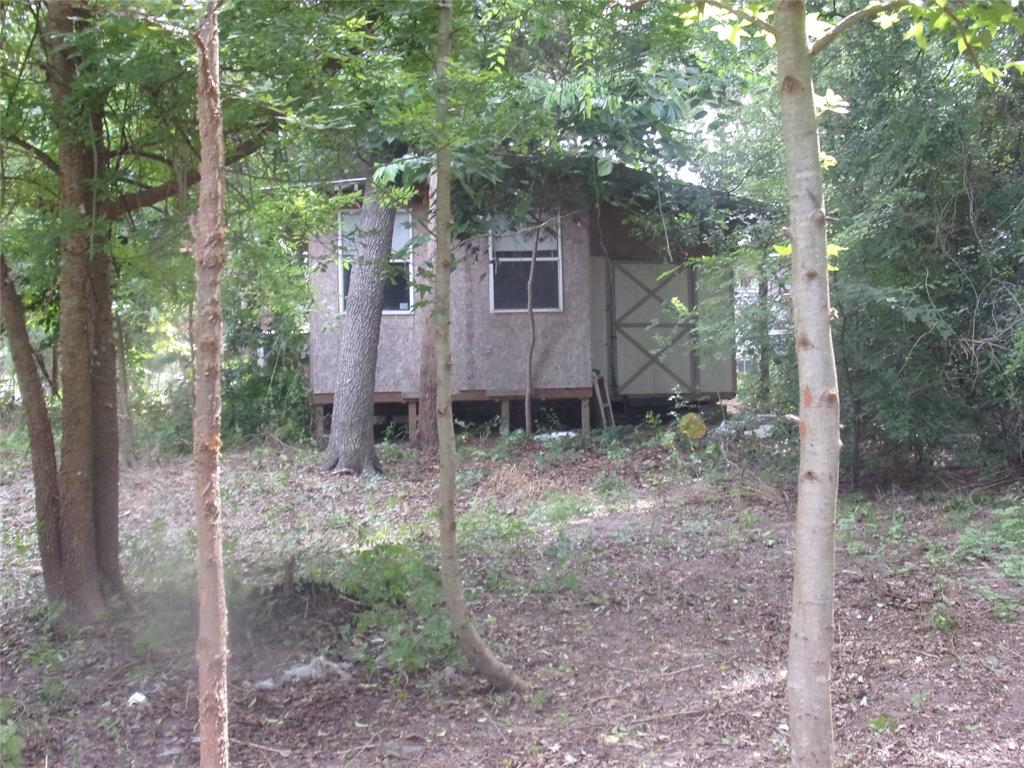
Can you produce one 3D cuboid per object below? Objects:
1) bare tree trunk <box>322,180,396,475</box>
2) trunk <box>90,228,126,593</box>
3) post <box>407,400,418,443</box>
[{"bbox_3d":[-1.580,-0.585,14.100,0.720,3.060,0.620,-1,1,0],"label":"bare tree trunk"},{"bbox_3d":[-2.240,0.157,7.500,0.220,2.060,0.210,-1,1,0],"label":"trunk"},{"bbox_3d":[-1.236,0.466,16.900,0.110,0.530,0.110,-1,1,-7],"label":"post"}]

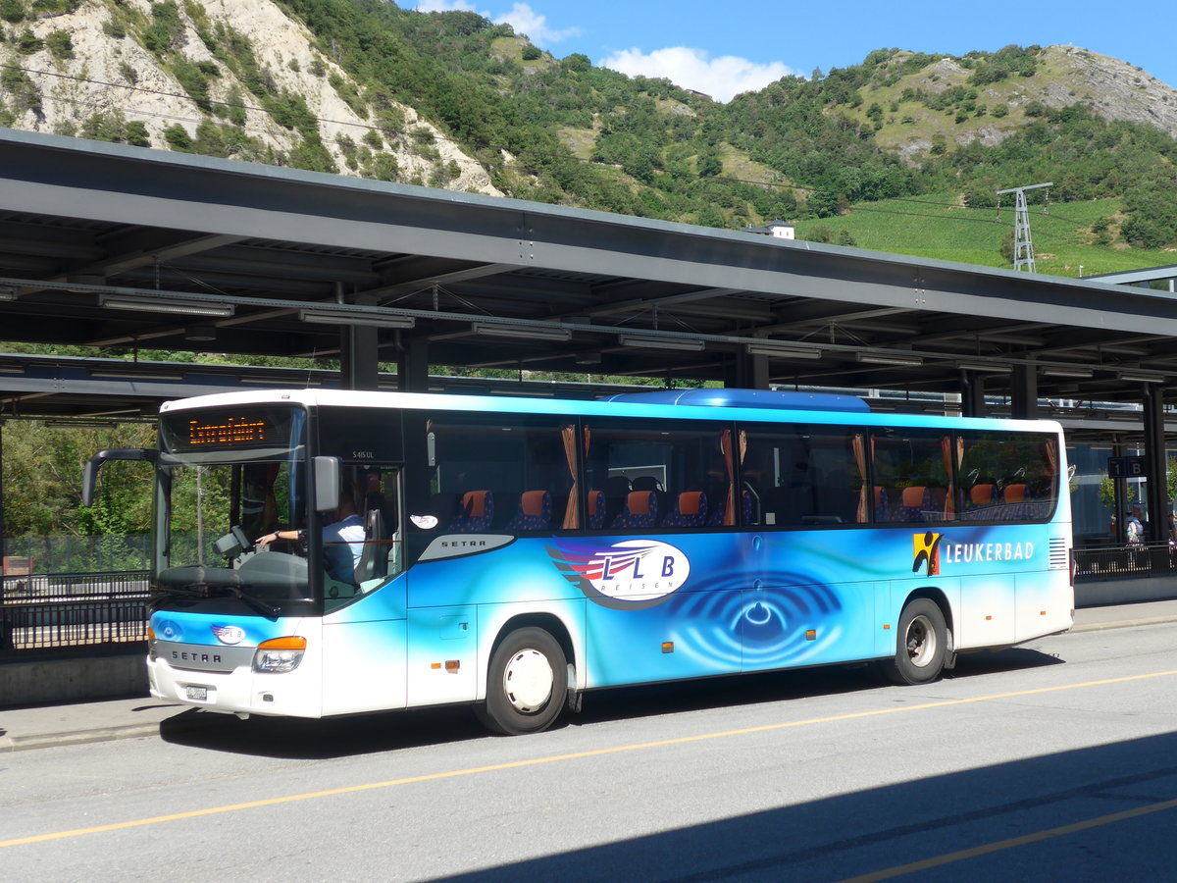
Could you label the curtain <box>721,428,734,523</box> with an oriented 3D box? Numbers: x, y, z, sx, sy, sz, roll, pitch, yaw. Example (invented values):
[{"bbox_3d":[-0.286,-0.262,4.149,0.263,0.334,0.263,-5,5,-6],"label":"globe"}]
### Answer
[{"bbox_3d":[1.442,0.359,19.249,0.150,0.985,0.090,1,-2,-44],"label":"curtain"}]

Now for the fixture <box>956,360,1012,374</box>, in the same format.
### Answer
[{"bbox_3d":[6.355,-1.205,30.028,1.540,0.130,0.120,1,-3,-44],"label":"fixture"}]

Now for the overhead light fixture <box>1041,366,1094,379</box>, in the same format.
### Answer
[{"bbox_3d":[8.134,-1.166,31.748,1.540,0.130,0.120,1,-3,-44],"label":"overhead light fixture"}]

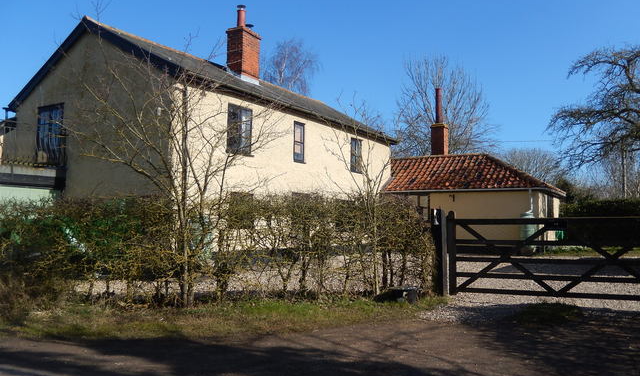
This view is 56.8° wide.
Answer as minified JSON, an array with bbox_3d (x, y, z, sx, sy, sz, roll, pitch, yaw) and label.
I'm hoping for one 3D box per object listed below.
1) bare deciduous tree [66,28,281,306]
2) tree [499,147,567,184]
[{"bbox_3d":[-2.038,-0.306,8.128,2.950,3.832,2.700,0,-3,0],"label":"bare deciduous tree"},{"bbox_3d":[19.671,0.122,55.071,7.200,8.012,6.800,0,-3,0],"label":"tree"}]

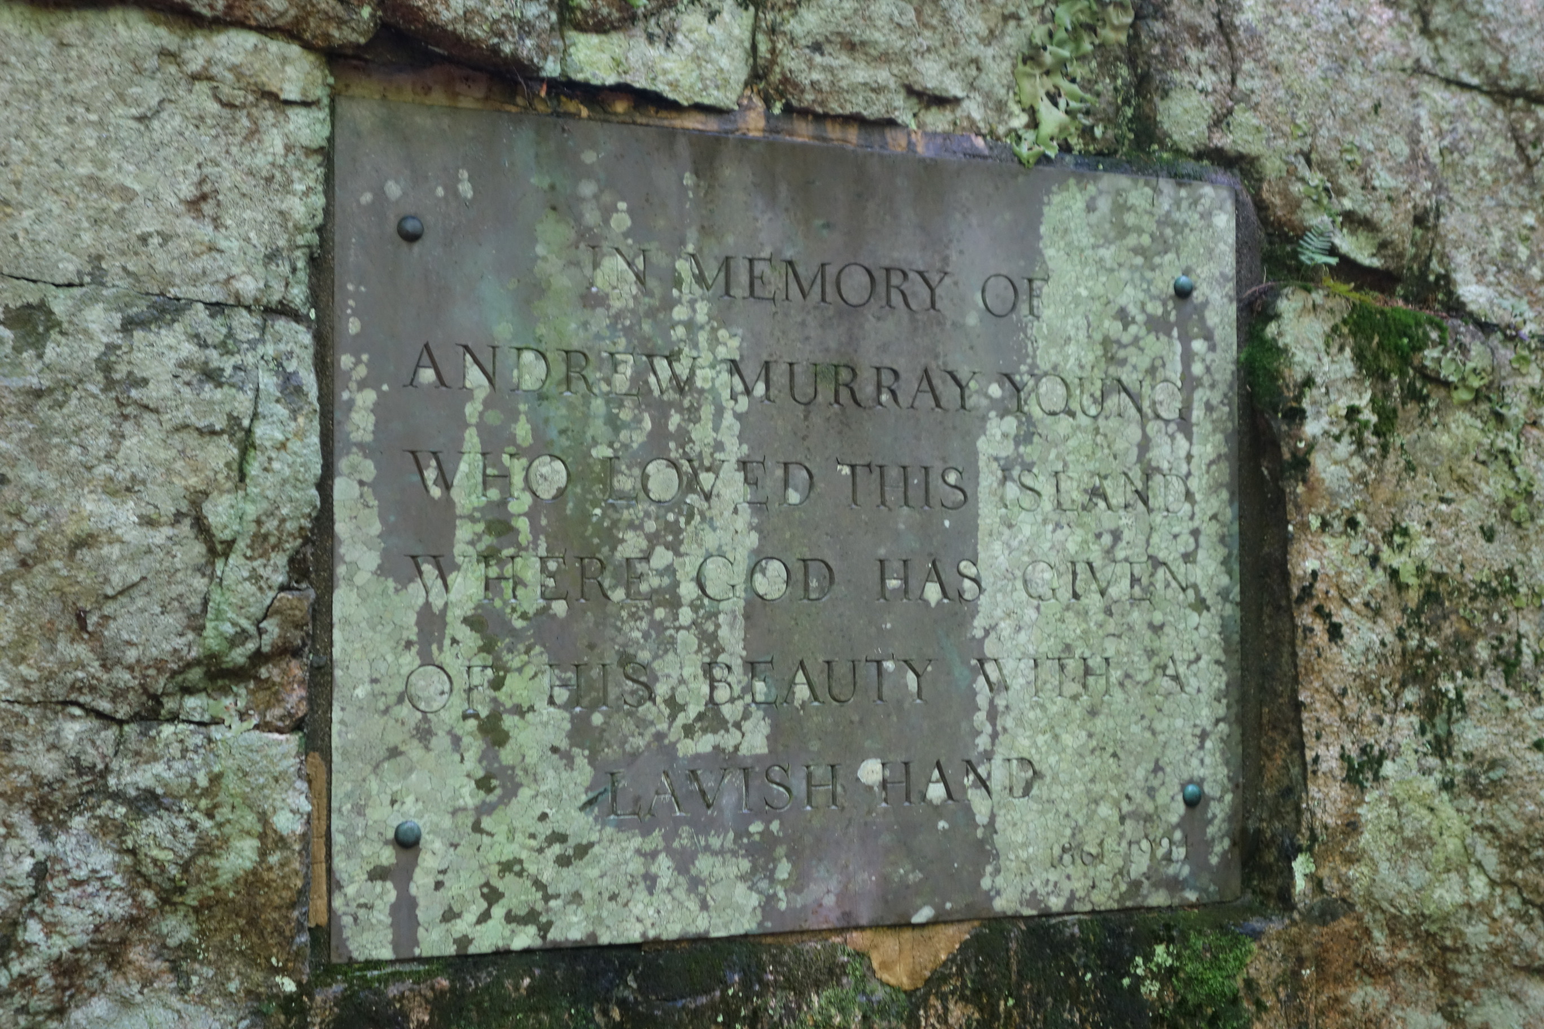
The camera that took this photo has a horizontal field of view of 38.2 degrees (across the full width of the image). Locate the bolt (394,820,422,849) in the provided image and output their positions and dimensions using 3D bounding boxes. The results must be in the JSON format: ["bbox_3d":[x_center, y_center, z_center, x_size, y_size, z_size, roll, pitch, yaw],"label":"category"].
[{"bbox_3d":[-0.201,0.178,1.236,0.015,0.015,0.006,1,-3,-25],"label":"bolt"}]

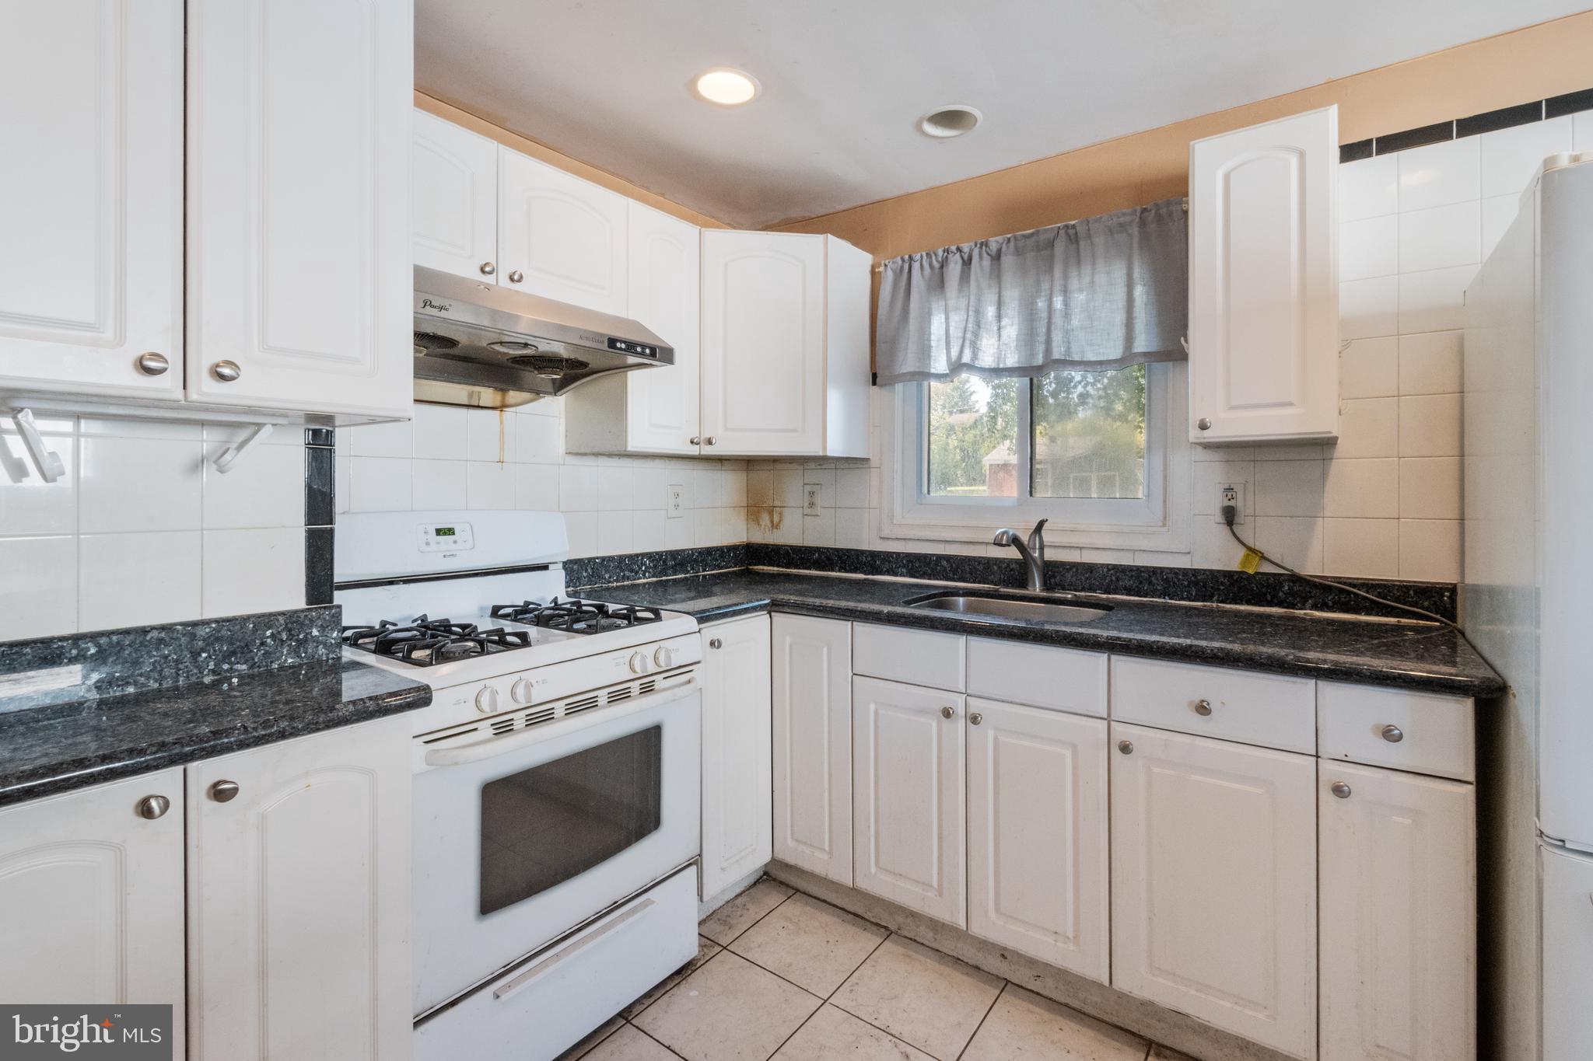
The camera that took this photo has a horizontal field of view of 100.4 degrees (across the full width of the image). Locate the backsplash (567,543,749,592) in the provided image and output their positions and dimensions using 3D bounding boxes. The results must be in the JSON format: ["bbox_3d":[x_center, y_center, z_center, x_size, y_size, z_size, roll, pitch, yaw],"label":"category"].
[{"bbox_3d":[-0.502,0.131,2.606,0.025,0.104,0.910,2,3,38],"label":"backsplash"}]

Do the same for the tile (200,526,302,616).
[{"bbox_3d":[-1.013,0.075,1.245,0.010,0.158,0.151,2,3,38],"label":"tile"}]

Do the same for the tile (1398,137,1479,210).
[{"bbox_3d":[1.590,-0.880,1.642,0.147,0.150,0.010,2,3,35],"label":"tile"}]

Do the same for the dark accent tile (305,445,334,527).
[{"bbox_3d":[-0.961,-0.089,1.336,0.010,0.152,0.050,1,2,33],"label":"dark accent tile"}]

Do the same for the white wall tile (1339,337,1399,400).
[{"bbox_3d":[1.486,-0.426,1.739,0.143,0.153,0.010,2,3,35],"label":"white wall tile"}]

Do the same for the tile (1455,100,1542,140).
[{"bbox_3d":[1.655,-0.966,1.565,0.149,0.048,0.009,2,3,36],"label":"tile"}]

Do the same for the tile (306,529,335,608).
[{"bbox_3d":[-0.963,0.074,1.339,0.010,0.152,0.050,1,2,33],"label":"tile"}]

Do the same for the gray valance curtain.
[{"bbox_3d":[0.719,-0.746,2.196,1.012,0.462,0.060,2,3,35],"label":"gray valance curtain"}]

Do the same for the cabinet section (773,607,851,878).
[{"bbox_3d":[0.202,0.616,2.156,0.280,0.755,0.550,1,2,35],"label":"cabinet section"}]

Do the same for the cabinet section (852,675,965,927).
[{"bbox_3d":[0.445,0.697,1.981,0.330,0.595,0.550,1,2,35],"label":"cabinet section"}]

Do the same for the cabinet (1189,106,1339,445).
[{"bbox_3d":[1.216,-0.607,1.746,0.305,0.760,0.330,1,2,33],"label":"cabinet"}]

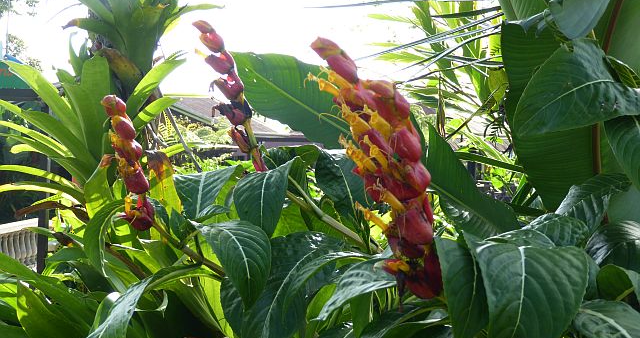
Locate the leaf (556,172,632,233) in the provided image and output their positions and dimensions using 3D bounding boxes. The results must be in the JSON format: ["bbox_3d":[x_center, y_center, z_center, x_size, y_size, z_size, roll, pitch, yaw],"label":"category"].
[{"bbox_3d":[0.397,0.051,1.850,0.107,0.087,0.090,0,3,0],"label":"leaf"}]

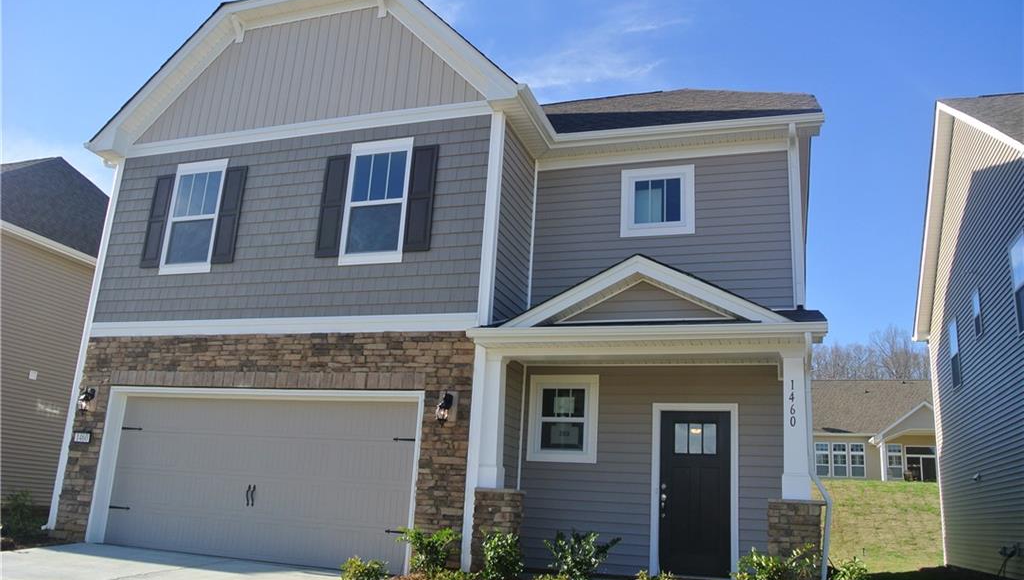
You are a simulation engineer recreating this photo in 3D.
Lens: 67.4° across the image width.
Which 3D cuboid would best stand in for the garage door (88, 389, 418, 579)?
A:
[{"bbox_3d":[-3.502,2.539,10.376,4.840,2.100,0.100,-2,-15,19],"label":"garage door"}]

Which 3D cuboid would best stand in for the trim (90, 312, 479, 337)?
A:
[{"bbox_3d":[-3.369,0.494,10.516,6.199,0.227,0.060,-2,-15,19],"label":"trim"}]

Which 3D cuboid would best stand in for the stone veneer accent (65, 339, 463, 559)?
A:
[{"bbox_3d":[-3.519,2.067,10.433,6.400,2.940,0.160,-2,-15,19],"label":"stone veneer accent"}]

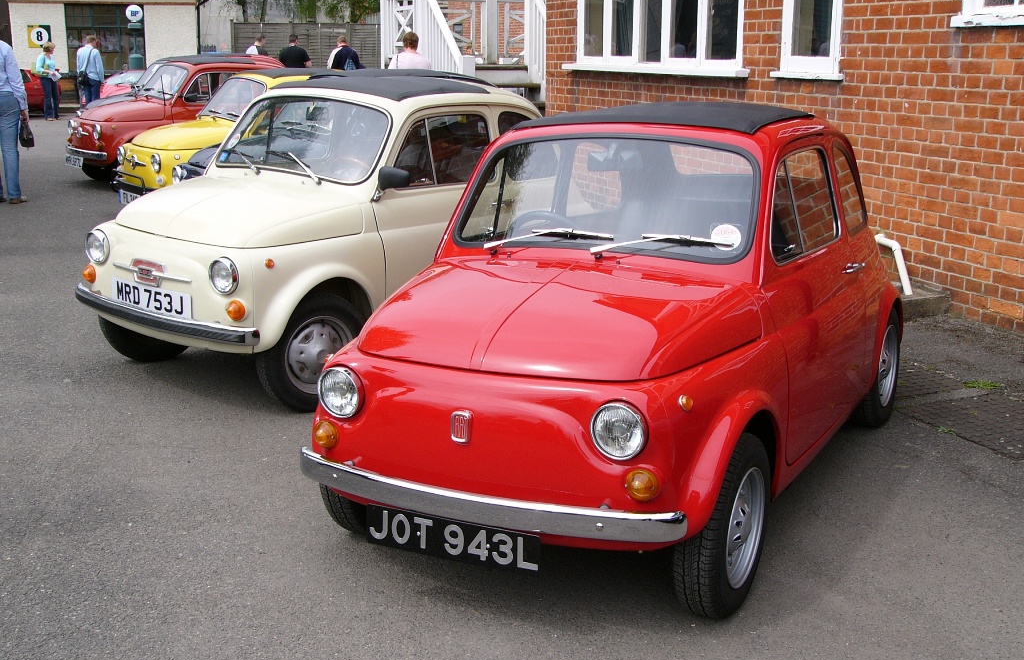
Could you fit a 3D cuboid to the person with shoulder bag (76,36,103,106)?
[{"bbox_3d":[-8.790,-5.271,25.480,0.550,1.760,0.360,4,14,14],"label":"person with shoulder bag"}]

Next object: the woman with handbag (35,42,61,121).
[{"bbox_3d":[-9.698,-5.211,25.495,0.420,1.620,0.520,12,17,40],"label":"woman with handbag"}]

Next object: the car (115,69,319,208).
[{"bbox_3d":[-1.880,-1.605,10.497,2.970,1.330,1.320,-8,17,-34],"label":"car"}]

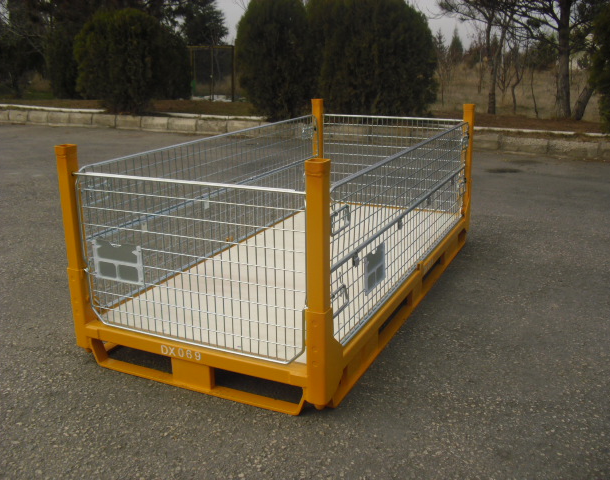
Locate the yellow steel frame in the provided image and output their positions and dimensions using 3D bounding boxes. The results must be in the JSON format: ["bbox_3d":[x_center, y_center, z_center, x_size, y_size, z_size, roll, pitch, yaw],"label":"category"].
[{"bbox_3d":[0.095,-0.237,4.728,1.515,1.222,3.313,7,18,24],"label":"yellow steel frame"}]

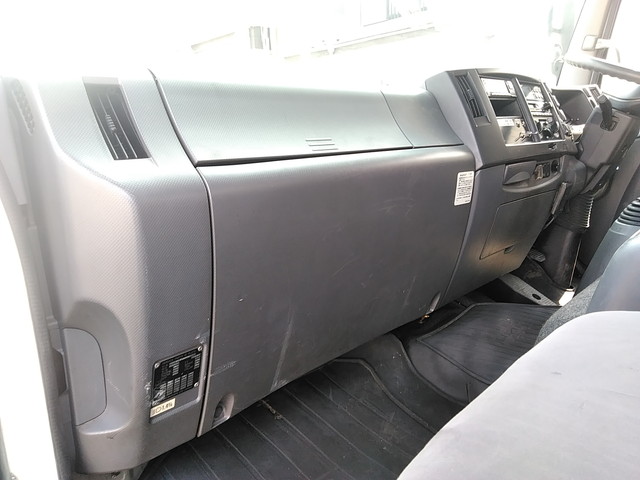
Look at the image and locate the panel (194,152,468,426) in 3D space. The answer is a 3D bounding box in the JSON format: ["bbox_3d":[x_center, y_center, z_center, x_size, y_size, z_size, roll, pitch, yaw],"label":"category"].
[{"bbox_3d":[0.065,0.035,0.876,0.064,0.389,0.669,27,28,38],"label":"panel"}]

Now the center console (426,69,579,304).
[{"bbox_3d":[0.444,-0.162,1.306,0.196,0.526,0.573,27,28,38],"label":"center console"}]

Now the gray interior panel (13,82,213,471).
[{"bbox_3d":[-0.252,0.043,0.621,0.191,0.480,0.152,27,28,38],"label":"gray interior panel"}]

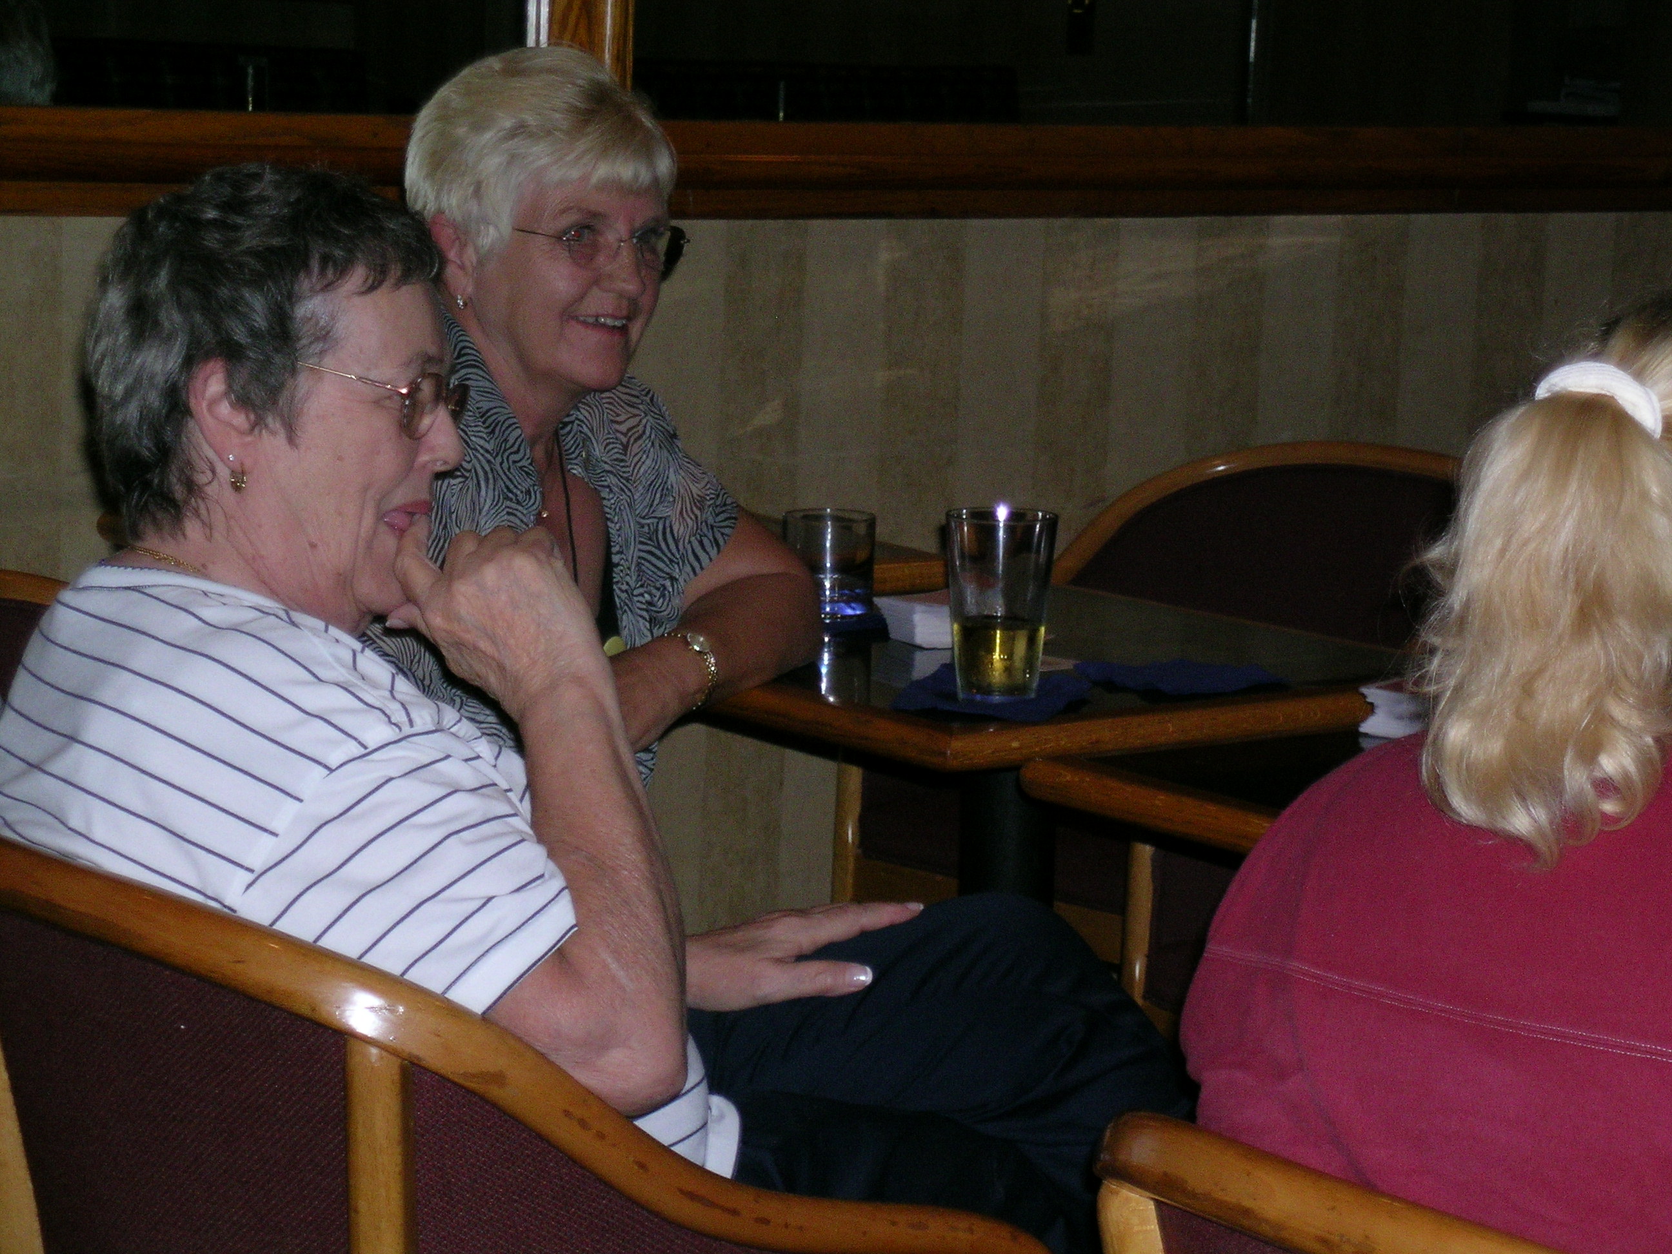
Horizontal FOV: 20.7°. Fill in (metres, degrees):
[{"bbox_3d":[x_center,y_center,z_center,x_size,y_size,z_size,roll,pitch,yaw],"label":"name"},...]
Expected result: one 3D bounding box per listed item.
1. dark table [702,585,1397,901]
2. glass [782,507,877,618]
[{"bbox_3d":[0.146,0.383,4.029,0.605,0.740,0.605,-5,11,-36],"label":"dark table"},{"bbox_3d":[-0.004,-0.055,4.104,0.082,0.090,0.082,1,9,0],"label":"glass"}]

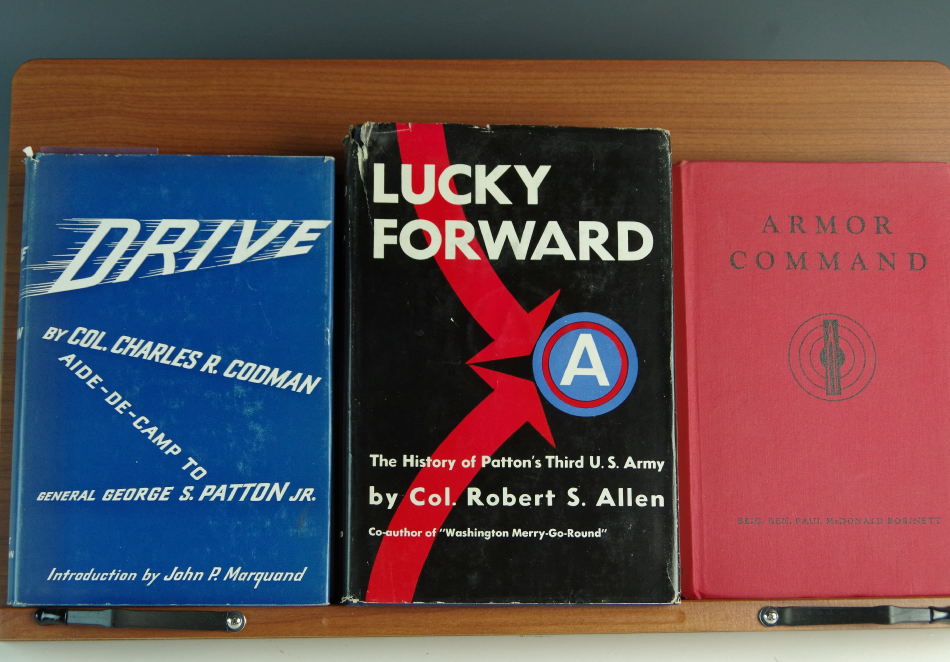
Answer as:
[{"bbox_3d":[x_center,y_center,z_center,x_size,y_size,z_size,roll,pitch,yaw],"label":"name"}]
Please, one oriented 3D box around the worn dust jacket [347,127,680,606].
[{"bbox_3d":[0.014,0.015,0.707,0.153,0.221,0.037,0,-8,-3],"label":"worn dust jacket"}]

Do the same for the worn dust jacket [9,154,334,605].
[{"bbox_3d":[-0.142,0.023,0.713,0.149,0.211,0.030,0,-7,-2],"label":"worn dust jacket"}]

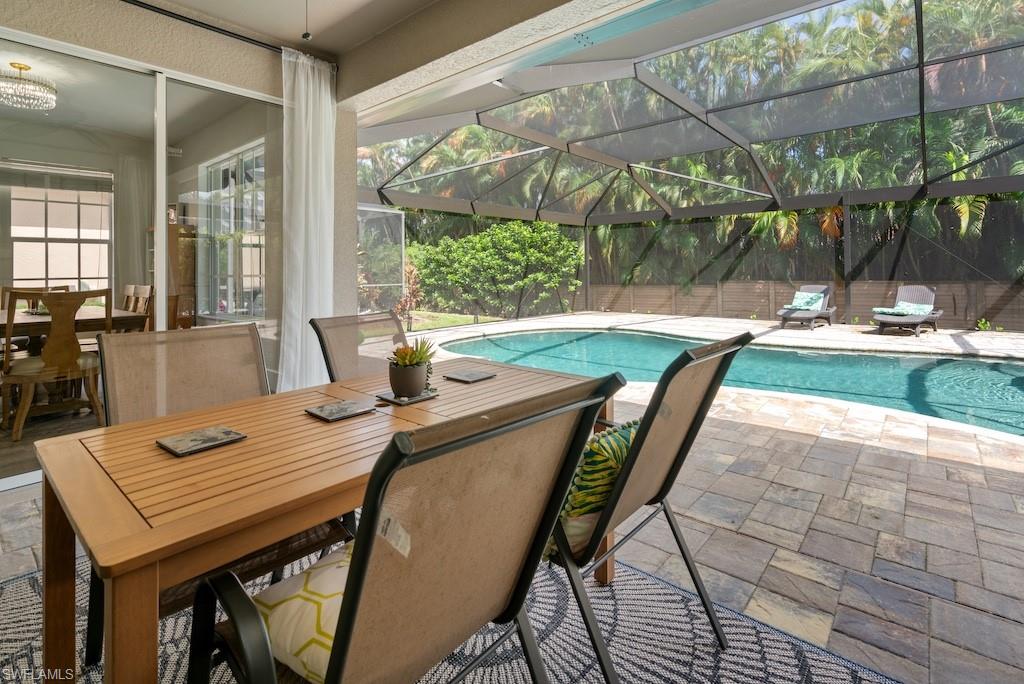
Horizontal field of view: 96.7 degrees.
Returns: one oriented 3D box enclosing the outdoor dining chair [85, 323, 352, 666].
[{"bbox_3d":[-0.930,0.485,1.430,0.580,0.970,0.680,-5,8,-40],"label":"outdoor dining chair"}]

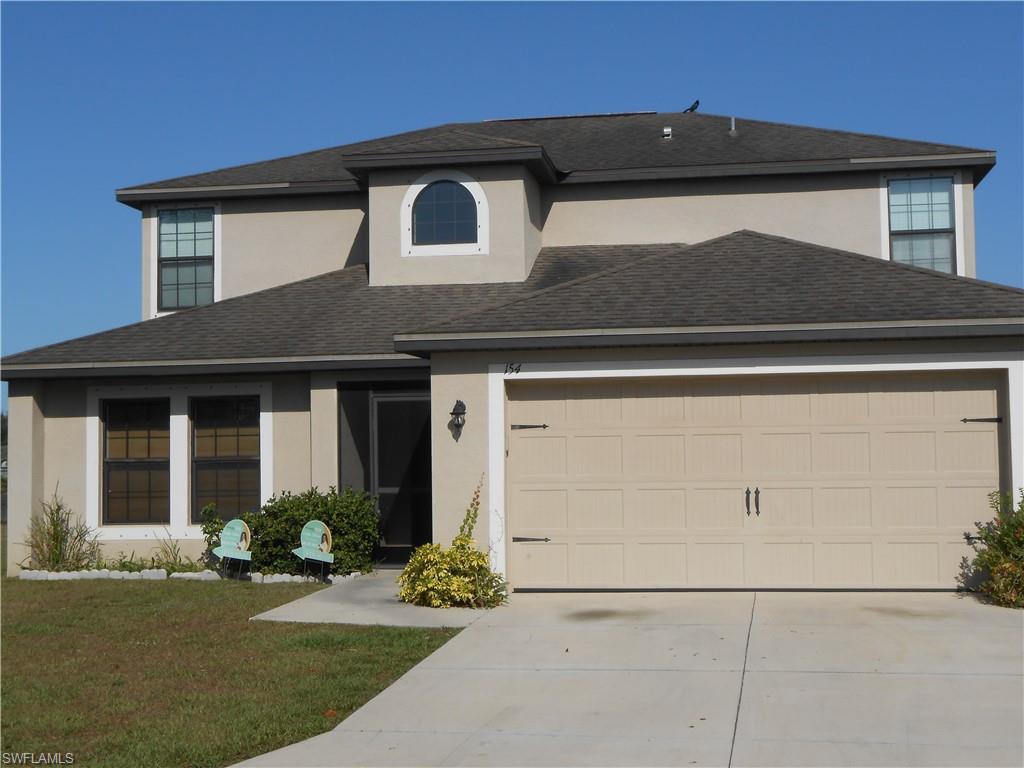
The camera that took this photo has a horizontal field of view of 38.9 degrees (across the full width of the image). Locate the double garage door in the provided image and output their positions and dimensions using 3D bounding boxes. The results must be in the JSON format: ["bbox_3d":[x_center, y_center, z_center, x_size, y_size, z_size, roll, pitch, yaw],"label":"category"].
[{"bbox_3d":[2.335,0.979,14.279,4.860,2.120,0.100,-1,-3,9],"label":"double garage door"}]

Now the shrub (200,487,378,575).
[{"bbox_3d":[-2.574,1.735,16.855,2.000,1.020,1.050,-1,-3,9],"label":"shrub"}]

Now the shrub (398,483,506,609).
[{"bbox_3d":[-0.576,1.519,13.857,1.000,1.110,0.980,-1,-3,9],"label":"shrub"}]

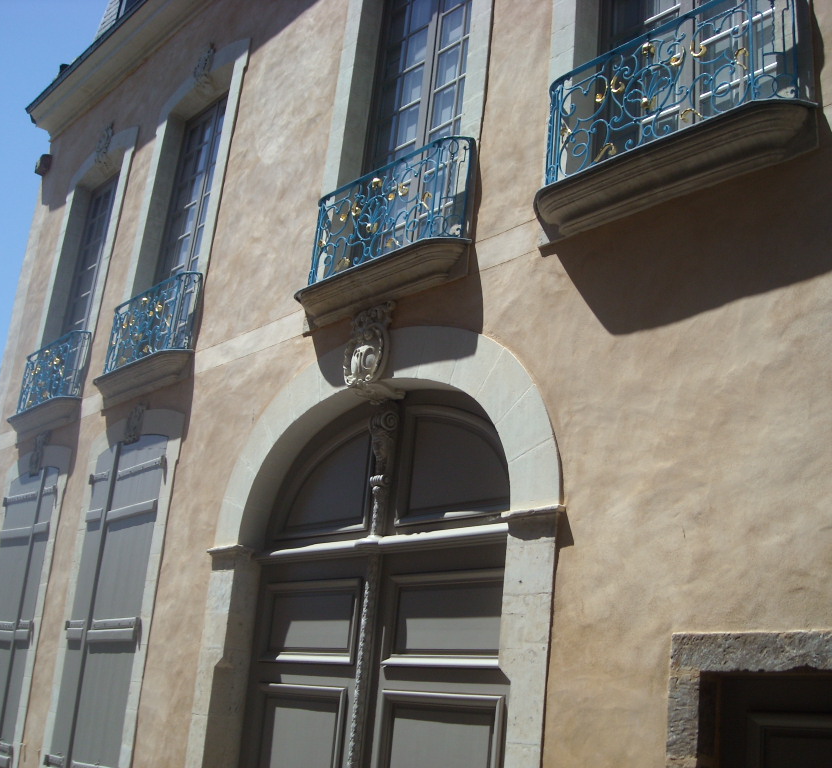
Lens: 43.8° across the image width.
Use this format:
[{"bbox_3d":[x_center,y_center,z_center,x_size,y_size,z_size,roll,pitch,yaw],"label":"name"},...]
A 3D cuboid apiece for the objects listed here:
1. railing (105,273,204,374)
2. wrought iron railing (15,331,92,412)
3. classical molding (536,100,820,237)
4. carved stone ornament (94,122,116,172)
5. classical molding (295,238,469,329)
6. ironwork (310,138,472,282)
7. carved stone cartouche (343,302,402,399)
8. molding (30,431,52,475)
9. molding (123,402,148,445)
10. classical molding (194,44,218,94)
[{"bbox_3d":[-2.644,-0.526,10.102,0.210,0.778,1.733,21,-24,-38],"label":"railing"},{"bbox_3d":[-4.205,-0.084,11.844,0.206,0.778,1.725,21,-24,-38],"label":"wrought iron railing"},{"bbox_3d":[1.293,-1.143,5.608,0.240,0.261,1.868,21,-24,-38],"label":"classical molding"},{"bbox_3d":[-3.853,-2.919,12.748,0.197,0.622,0.378,21,-24,-38],"label":"carved stone ornament"},{"bbox_3d":[-0.334,-0.700,7.375,0.223,0.261,1.801,21,-24,-38],"label":"classical molding"},{"bbox_3d":[-0.280,-1.181,7.544,0.210,0.787,1.759,21,-24,-38],"label":"ironwork"},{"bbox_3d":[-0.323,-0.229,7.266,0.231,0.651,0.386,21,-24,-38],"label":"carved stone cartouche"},{"bbox_3d":[-4.214,0.776,11.544,0.105,0.492,0.261,21,-24,-38],"label":"molding"},{"bbox_3d":[-2.690,0.378,9.825,0.105,0.442,0.269,21,-24,-38],"label":"molding"},{"bbox_3d":[-2.257,-3.441,11.222,0.210,0.568,0.269,21,-24,-38],"label":"classical molding"}]

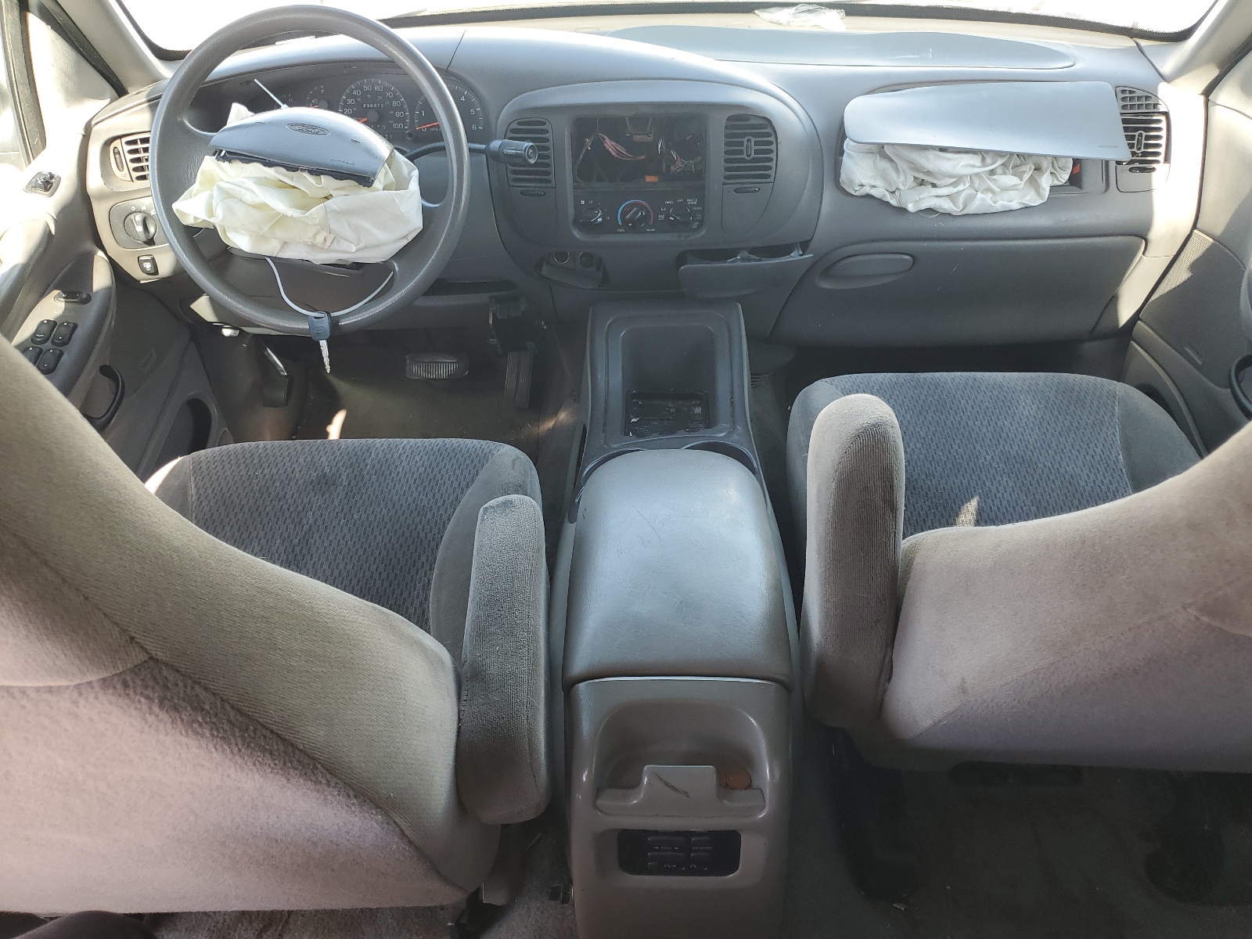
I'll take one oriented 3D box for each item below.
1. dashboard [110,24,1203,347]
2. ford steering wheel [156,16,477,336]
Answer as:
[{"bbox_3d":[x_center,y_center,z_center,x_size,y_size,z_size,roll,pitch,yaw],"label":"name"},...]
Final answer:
[{"bbox_3d":[0.023,-0.463,1.476,1.520,0.415,0.420,0,35,1],"label":"dashboard"},{"bbox_3d":[-0.382,-0.357,1.142,0.390,0.390,0.120,8,8,0],"label":"ford steering wheel"}]

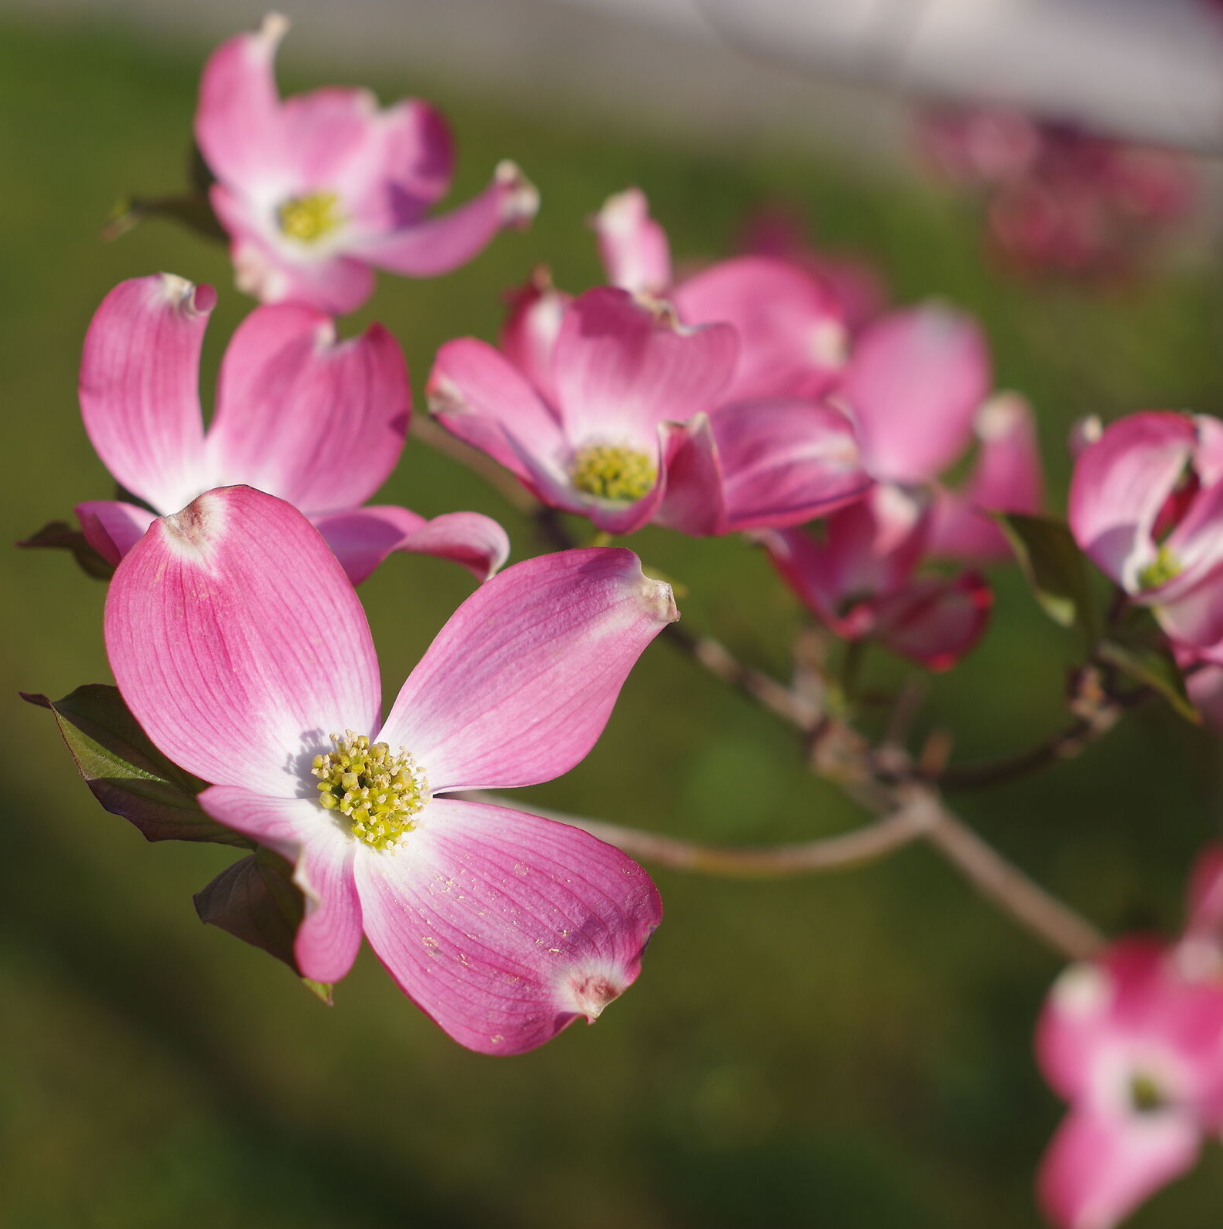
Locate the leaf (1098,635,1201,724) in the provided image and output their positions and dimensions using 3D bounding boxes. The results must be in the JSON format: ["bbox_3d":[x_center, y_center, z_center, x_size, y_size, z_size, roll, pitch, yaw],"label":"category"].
[{"bbox_3d":[0.089,0.011,0.635,0.023,0.007,0.012,38,39,18],"label":"leaf"}]

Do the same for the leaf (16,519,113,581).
[{"bbox_3d":[-0.081,-0.010,0.590,0.023,0.008,0.014,0,37,-18],"label":"leaf"}]

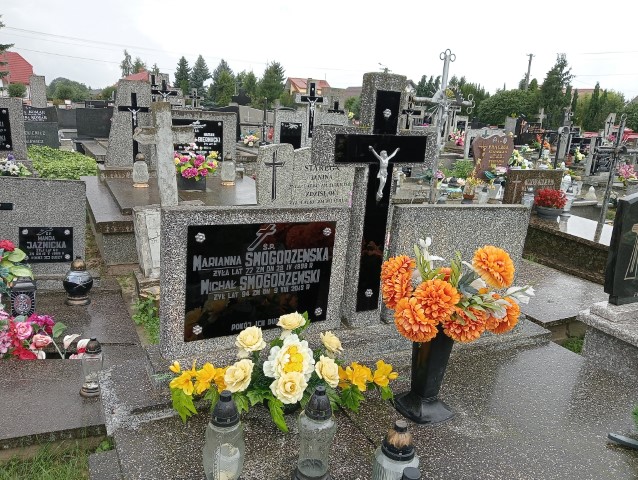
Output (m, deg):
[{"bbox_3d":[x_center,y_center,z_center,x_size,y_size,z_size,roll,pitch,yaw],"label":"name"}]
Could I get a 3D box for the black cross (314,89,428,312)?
[{"bbox_3d":[0.237,-0.140,2.166,0.458,0.940,0.052,-5,18,-29],"label":"black cross"}]

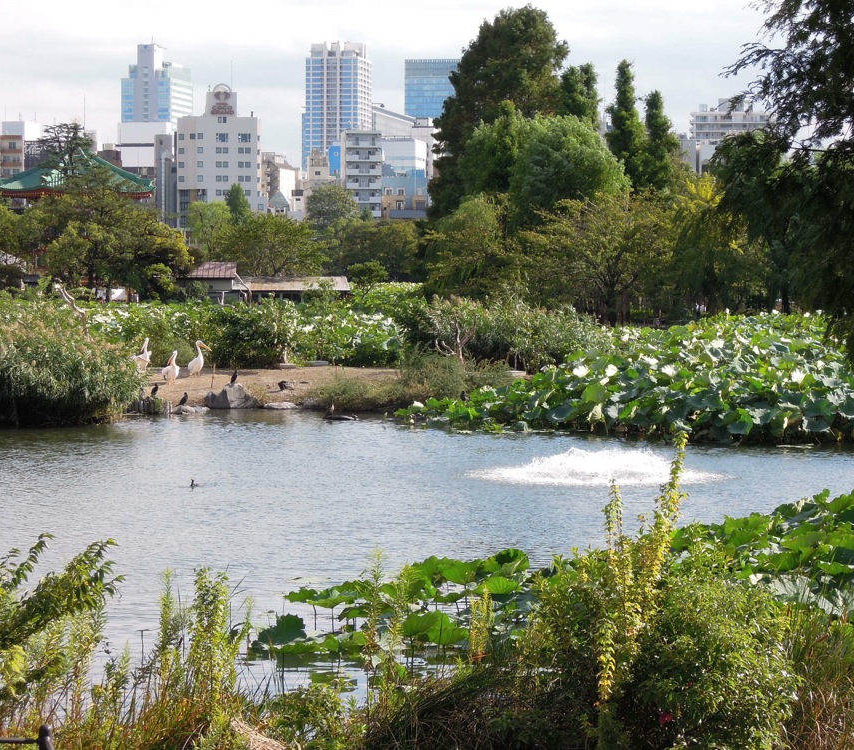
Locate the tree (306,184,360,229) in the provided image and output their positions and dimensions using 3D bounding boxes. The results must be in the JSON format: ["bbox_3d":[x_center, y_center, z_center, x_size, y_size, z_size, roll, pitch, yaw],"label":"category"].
[{"bbox_3d":[-16.523,-24.471,429.348,9.800,17.633,9.500,0,2,0],"label":"tree"}]

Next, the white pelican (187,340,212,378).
[{"bbox_3d":[-6.738,-0.461,73.046,0.720,1.101,0.380,1,2,12],"label":"white pelican"}]

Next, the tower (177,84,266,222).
[{"bbox_3d":[-44.636,-40.272,530.768,18.600,45.287,15.500,0,2,0],"label":"tower"}]

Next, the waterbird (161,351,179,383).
[{"bbox_3d":[-7.356,-0.215,70.555,0.470,0.978,0.600,1,3,24],"label":"waterbird"}]

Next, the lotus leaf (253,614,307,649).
[{"bbox_3d":[-1.389,2.425,23.124,0.500,0.290,0.460,0,2,0],"label":"lotus leaf"}]

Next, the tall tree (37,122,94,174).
[{"bbox_3d":[-28.134,-12.671,191.635,5.200,14.021,5.200,0,2,0],"label":"tall tree"}]

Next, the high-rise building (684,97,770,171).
[{"bbox_3d":[97.746,-58.373,788.231,29.000,61.175,16.000,0,2,-2],"label":"high-rise building"}]

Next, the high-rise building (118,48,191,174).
[{"bbox_3d":[-174.216,-135.881,1575.647,31.000,151.659,45.000,0,2,11],"label":"high-rise building"}]

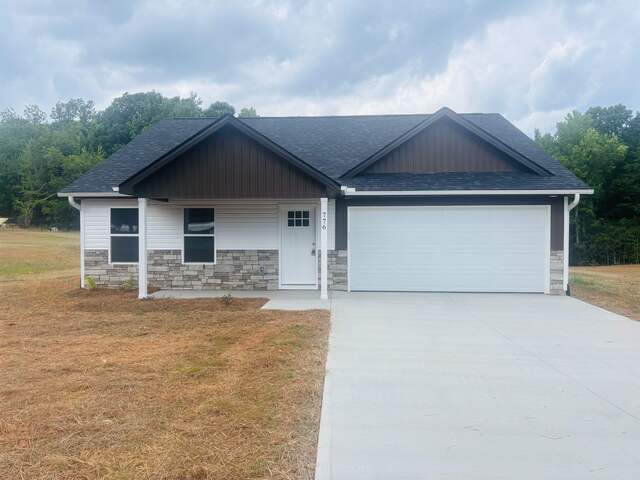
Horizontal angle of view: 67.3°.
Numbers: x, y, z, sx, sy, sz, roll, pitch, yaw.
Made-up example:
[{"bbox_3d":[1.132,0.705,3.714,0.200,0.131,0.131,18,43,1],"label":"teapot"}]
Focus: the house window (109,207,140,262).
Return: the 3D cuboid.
[{"bbox_3d":[-5.190,-0.115,12.830,0.900,1.514,0.100,0,1,4],"label":"house window"}]

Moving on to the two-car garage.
[{"bbox_3d":[3.241,0.233,12.240,4.974,2.166,0.100,0,1,4],"label":"two-car garage"}]

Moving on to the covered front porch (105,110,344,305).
[{"bbox_3d":[-1.993,-0.749,11.668,5.073,4.167,1.800,0,1,4],"label":"covered front porch"}]

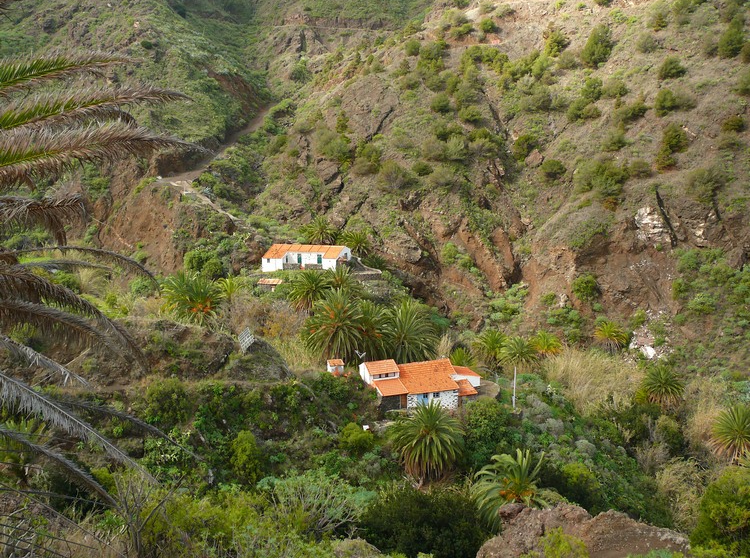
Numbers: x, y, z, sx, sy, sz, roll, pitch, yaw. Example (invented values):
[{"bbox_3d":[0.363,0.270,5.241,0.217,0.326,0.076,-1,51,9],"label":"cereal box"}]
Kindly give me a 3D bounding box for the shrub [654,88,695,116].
[{"bbox_3d":[65.186,-38.415,165.000,8.500,5.800,7.200,5,12,21],"label":"shrub"}]

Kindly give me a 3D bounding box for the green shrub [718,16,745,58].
[{"bbox_3d":[81.824,-55.429,174.000,6.100,9.200,6.000,5,13,25],"label":"green shrub"}]

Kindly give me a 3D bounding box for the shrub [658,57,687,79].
[{"bbox_3d":[73.776,-52.450,188.000,6.600,5.300,6.400,0,13,0],"label":"shrub"}]

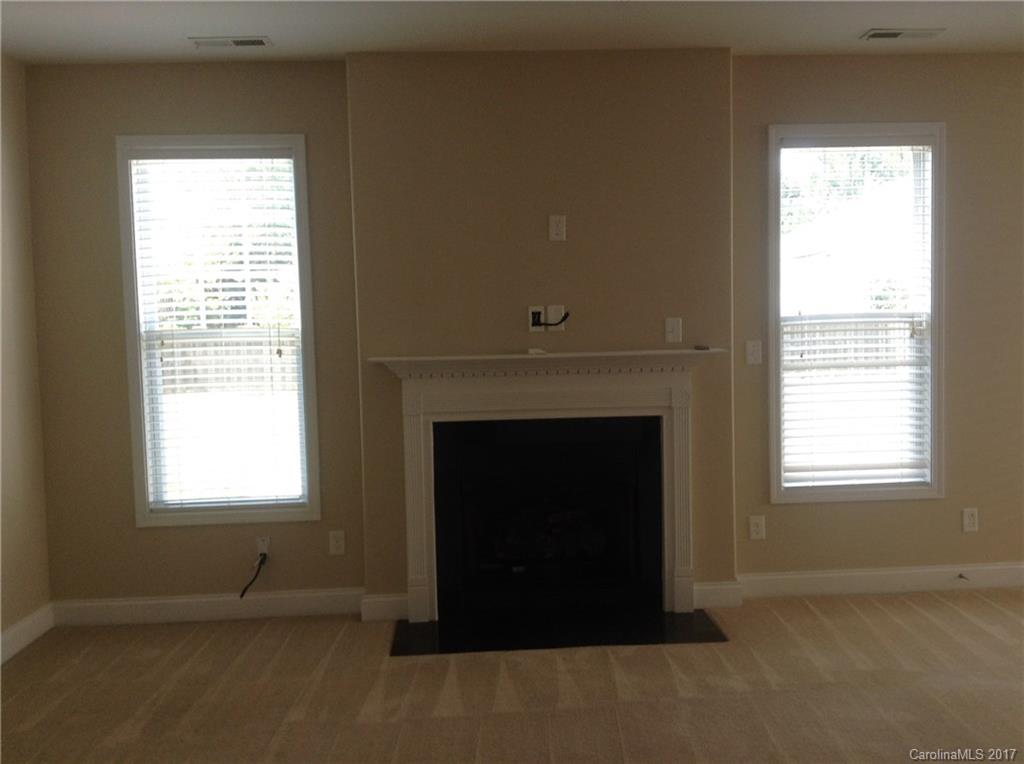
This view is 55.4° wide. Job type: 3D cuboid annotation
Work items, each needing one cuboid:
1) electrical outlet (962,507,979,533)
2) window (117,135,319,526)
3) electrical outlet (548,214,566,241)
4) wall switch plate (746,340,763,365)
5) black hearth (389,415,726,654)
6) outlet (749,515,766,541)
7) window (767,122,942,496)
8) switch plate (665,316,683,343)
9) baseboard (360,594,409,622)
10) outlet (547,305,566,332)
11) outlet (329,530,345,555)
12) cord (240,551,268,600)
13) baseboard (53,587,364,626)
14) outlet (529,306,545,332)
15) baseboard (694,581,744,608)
[{"bbox_3d":[2.357,0.711,5.011,0.072,0.116,0.010,-2,4,-3],"label":"electrical outlet"},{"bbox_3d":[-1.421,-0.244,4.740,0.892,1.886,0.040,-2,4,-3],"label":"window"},{"bbox_3d":[0.220,-0.733,4.658,0.072,0.116,0.010,-2,4,-3],"label":"electrical outlet"},{"bbox_3d":[1.219,-0.146,4.896,0.071,0.116,0.010,-2,4,-3],"label":"wall switch plate"},{"bbox_3d":[0.191,0.673,4.513,1.493,0.962,0.550,-2,4,-3],"label":"black hearth"},{"bbox_3d":[1.247,0.738,4.948,0.072,0.116,0.010,-2,4,-3],"label":"outlet"},{"bbox_3d":[1.746,-0.342,4.945,0.896,1.895,0.100,-2,4,-3],"label":"window"},{"bbox_3d":[0.791,-0.251,4.744,0.073,0.117,0.010,-2,4,-3],"label":"switch plate"},{"bbox_3d":[-0.620,1.103,4.755,0.227,0.124,0.018,-2,4,-3],"label":"baseboard"},{"bbox_3d":[0.214,-0.304,4.683,0.072,0.117,0.010,-2,4,-3],"label":"outlet"},{"bbox_3d":[-0.866,0.795,4.829,0.072,0.116,0.010,-2,4,-3],"label":"outlet"},{"bbox_3d":[-1.279,0.957,4.817,0.139,0.225,0.060,-2,4,-3],"label":"cord"},{"bbox_3d":[-1.486,1.116,4.808,1.510,0.123,0.018,-2,4,-3],"label":"baseboard"},{"bbox_3d":[0.121,-0.304,4.706,0.072,0.117,0.014,-2,4,-3],"label":"outlet"},{"bbox_3d":[1.019,1.052,4.832,0.240,0.129,0.018,-2,4,-3],"label":"baseboard"}]

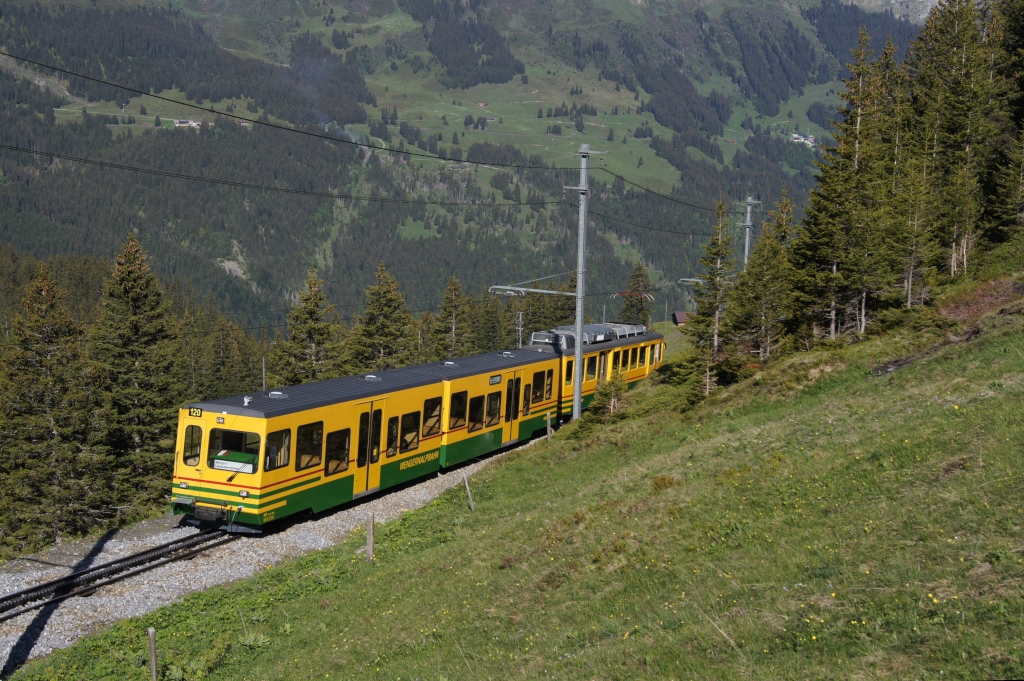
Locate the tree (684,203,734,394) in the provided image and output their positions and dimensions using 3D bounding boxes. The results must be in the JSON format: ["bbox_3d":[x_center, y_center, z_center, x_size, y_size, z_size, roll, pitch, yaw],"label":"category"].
[{"bbox_3d":[9.218,-2.418,56.806,2.600,7.840,2.600,5,11,20],"label":"tree"}]

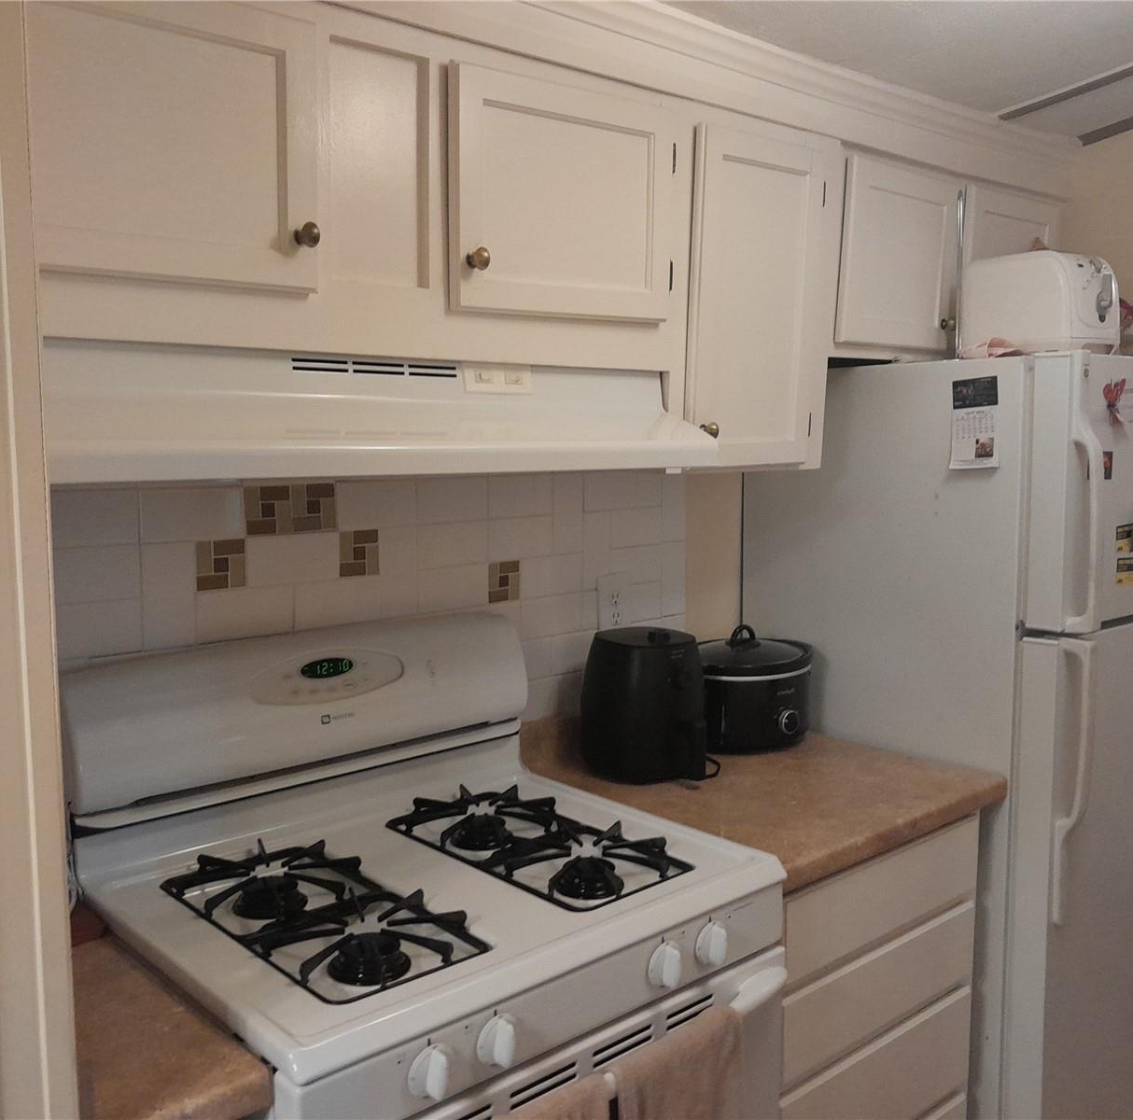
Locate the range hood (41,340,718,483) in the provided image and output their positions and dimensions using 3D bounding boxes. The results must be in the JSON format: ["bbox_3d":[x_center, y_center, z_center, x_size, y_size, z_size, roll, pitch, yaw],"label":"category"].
[{"bbox_3d":[-0.302,-0.203,1.611,1.060,0.158,0.440,-6,8,-42],"label":"range hood"}]

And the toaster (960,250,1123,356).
[{"bbox_3d":[0.881,-0.468,2.189,0.158,0.195,0.250,-4,7,-30],"label":"toaster"}]

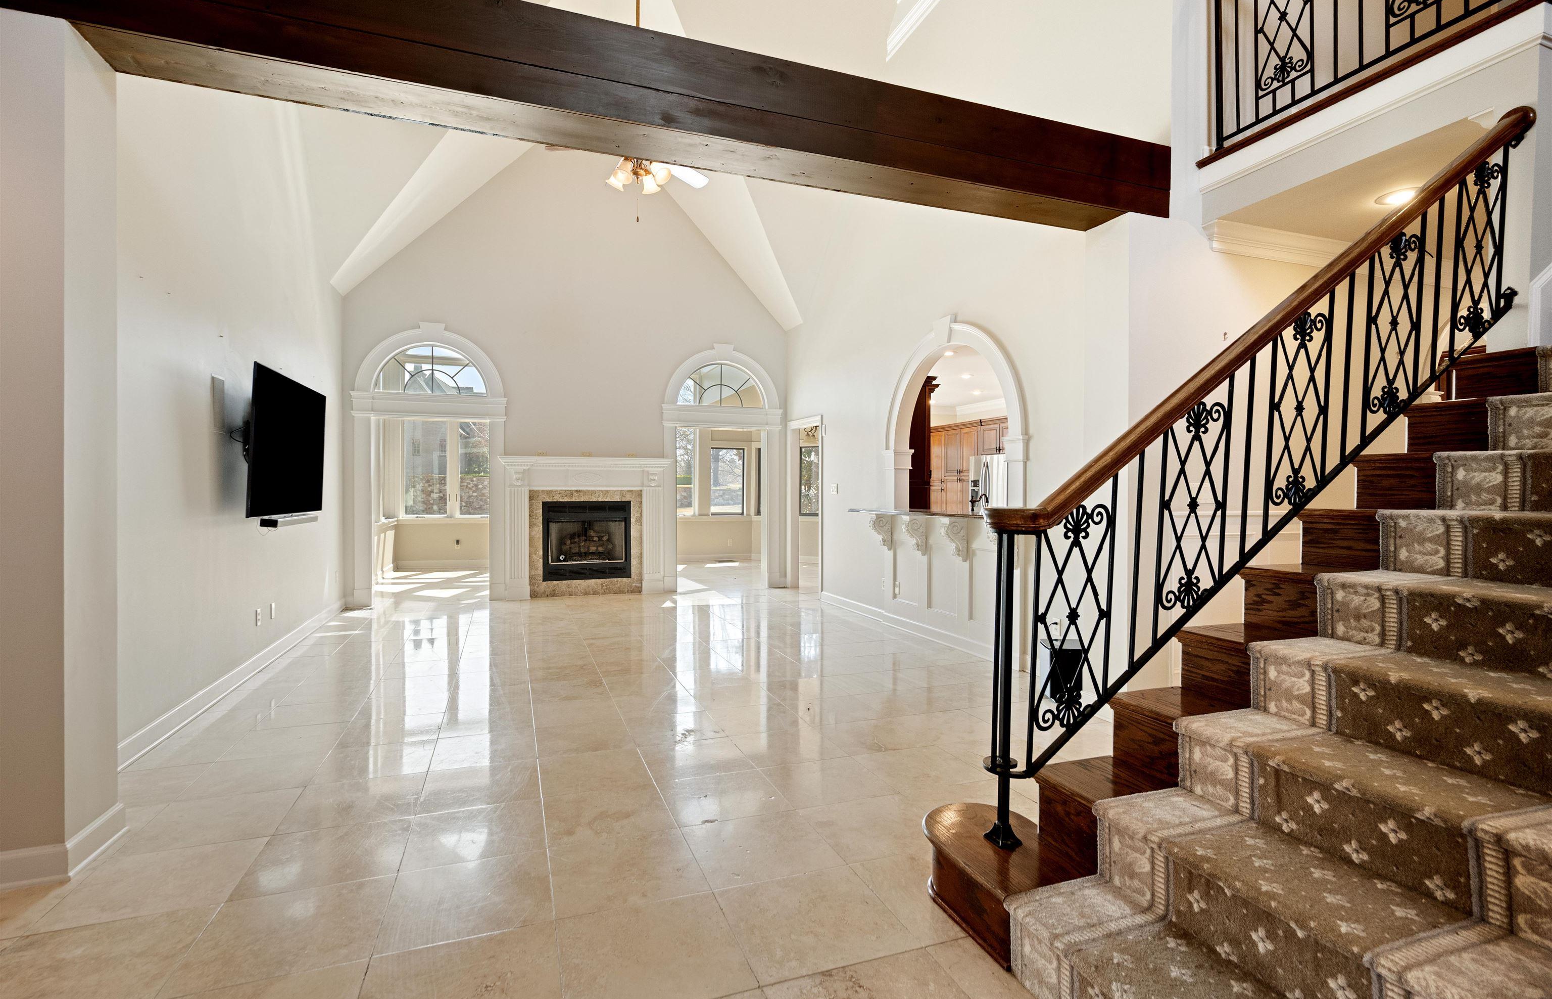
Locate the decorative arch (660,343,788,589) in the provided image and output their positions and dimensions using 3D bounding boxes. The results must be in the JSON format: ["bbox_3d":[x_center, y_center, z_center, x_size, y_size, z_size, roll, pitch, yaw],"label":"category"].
[{"bbox_3d":[-0.675,-0.395,8.741,1.560,3.080,0.240,0,1,-21],"label":"decorative arch"}]

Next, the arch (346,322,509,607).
[{"bbox_3d":[-3.792,-0.389,7.625,1.540,3.070,0.240,0,1,-21],"label":"arch"}]

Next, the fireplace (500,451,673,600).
[{"bbox_3d":[-2.171,0.333,8.007,1.950,1.630,0.350,0,1,-21],"label":"fireplace"}]

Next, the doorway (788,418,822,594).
[{"bbox_3d":[0.404,0.088,8.410,0.160,2.130,1.000,0,1,-21],"label":"doorway"}]

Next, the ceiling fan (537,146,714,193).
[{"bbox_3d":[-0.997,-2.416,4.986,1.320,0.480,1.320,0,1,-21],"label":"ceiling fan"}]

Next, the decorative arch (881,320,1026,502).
[{"bbox_3d":[1.455,-0.685,5.687,0.200,1.580,1.970,0,1,-21],"label":"decorative arch"}]

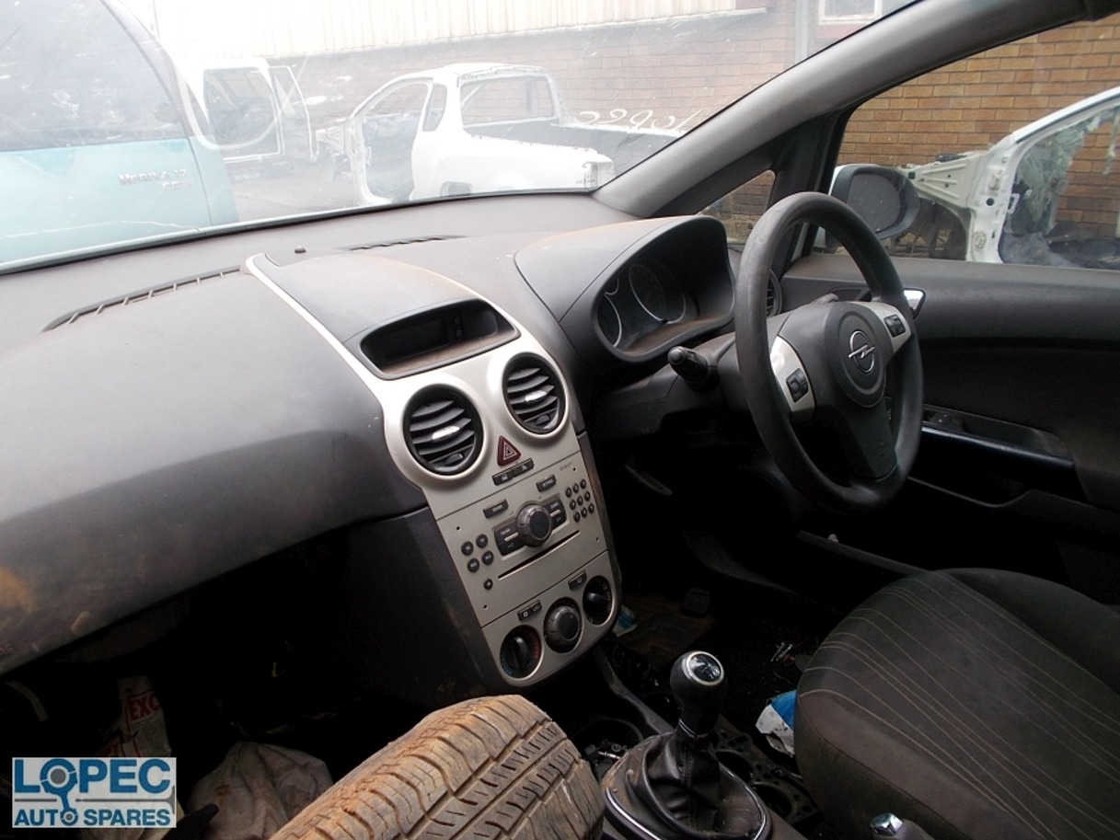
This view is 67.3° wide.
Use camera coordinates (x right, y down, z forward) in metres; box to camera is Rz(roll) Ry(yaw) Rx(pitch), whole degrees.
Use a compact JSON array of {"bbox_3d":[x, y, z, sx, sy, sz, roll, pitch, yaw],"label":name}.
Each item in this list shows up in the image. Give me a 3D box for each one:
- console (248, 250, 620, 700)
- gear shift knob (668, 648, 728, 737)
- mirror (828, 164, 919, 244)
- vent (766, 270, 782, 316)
[{"bbox_3d":[-0.140,0.030,0.963,0.400,0.410,0.250,16,28,40],"label":"console"},{"bbox_3d":[0.130,0.256,0.785,0.052,0.083,0.052,3,27,-2],"label":"gear shift knob"},{"bbox_3d":[0.513,-0.363,1.420,0.200,0.135,0.105,-19,26,-35],"label":"mirror"},{"bbox_3d":[0.325,-0.194,1.325,0.045,0.100,0.100,1,18,45],"label":"vent"}]

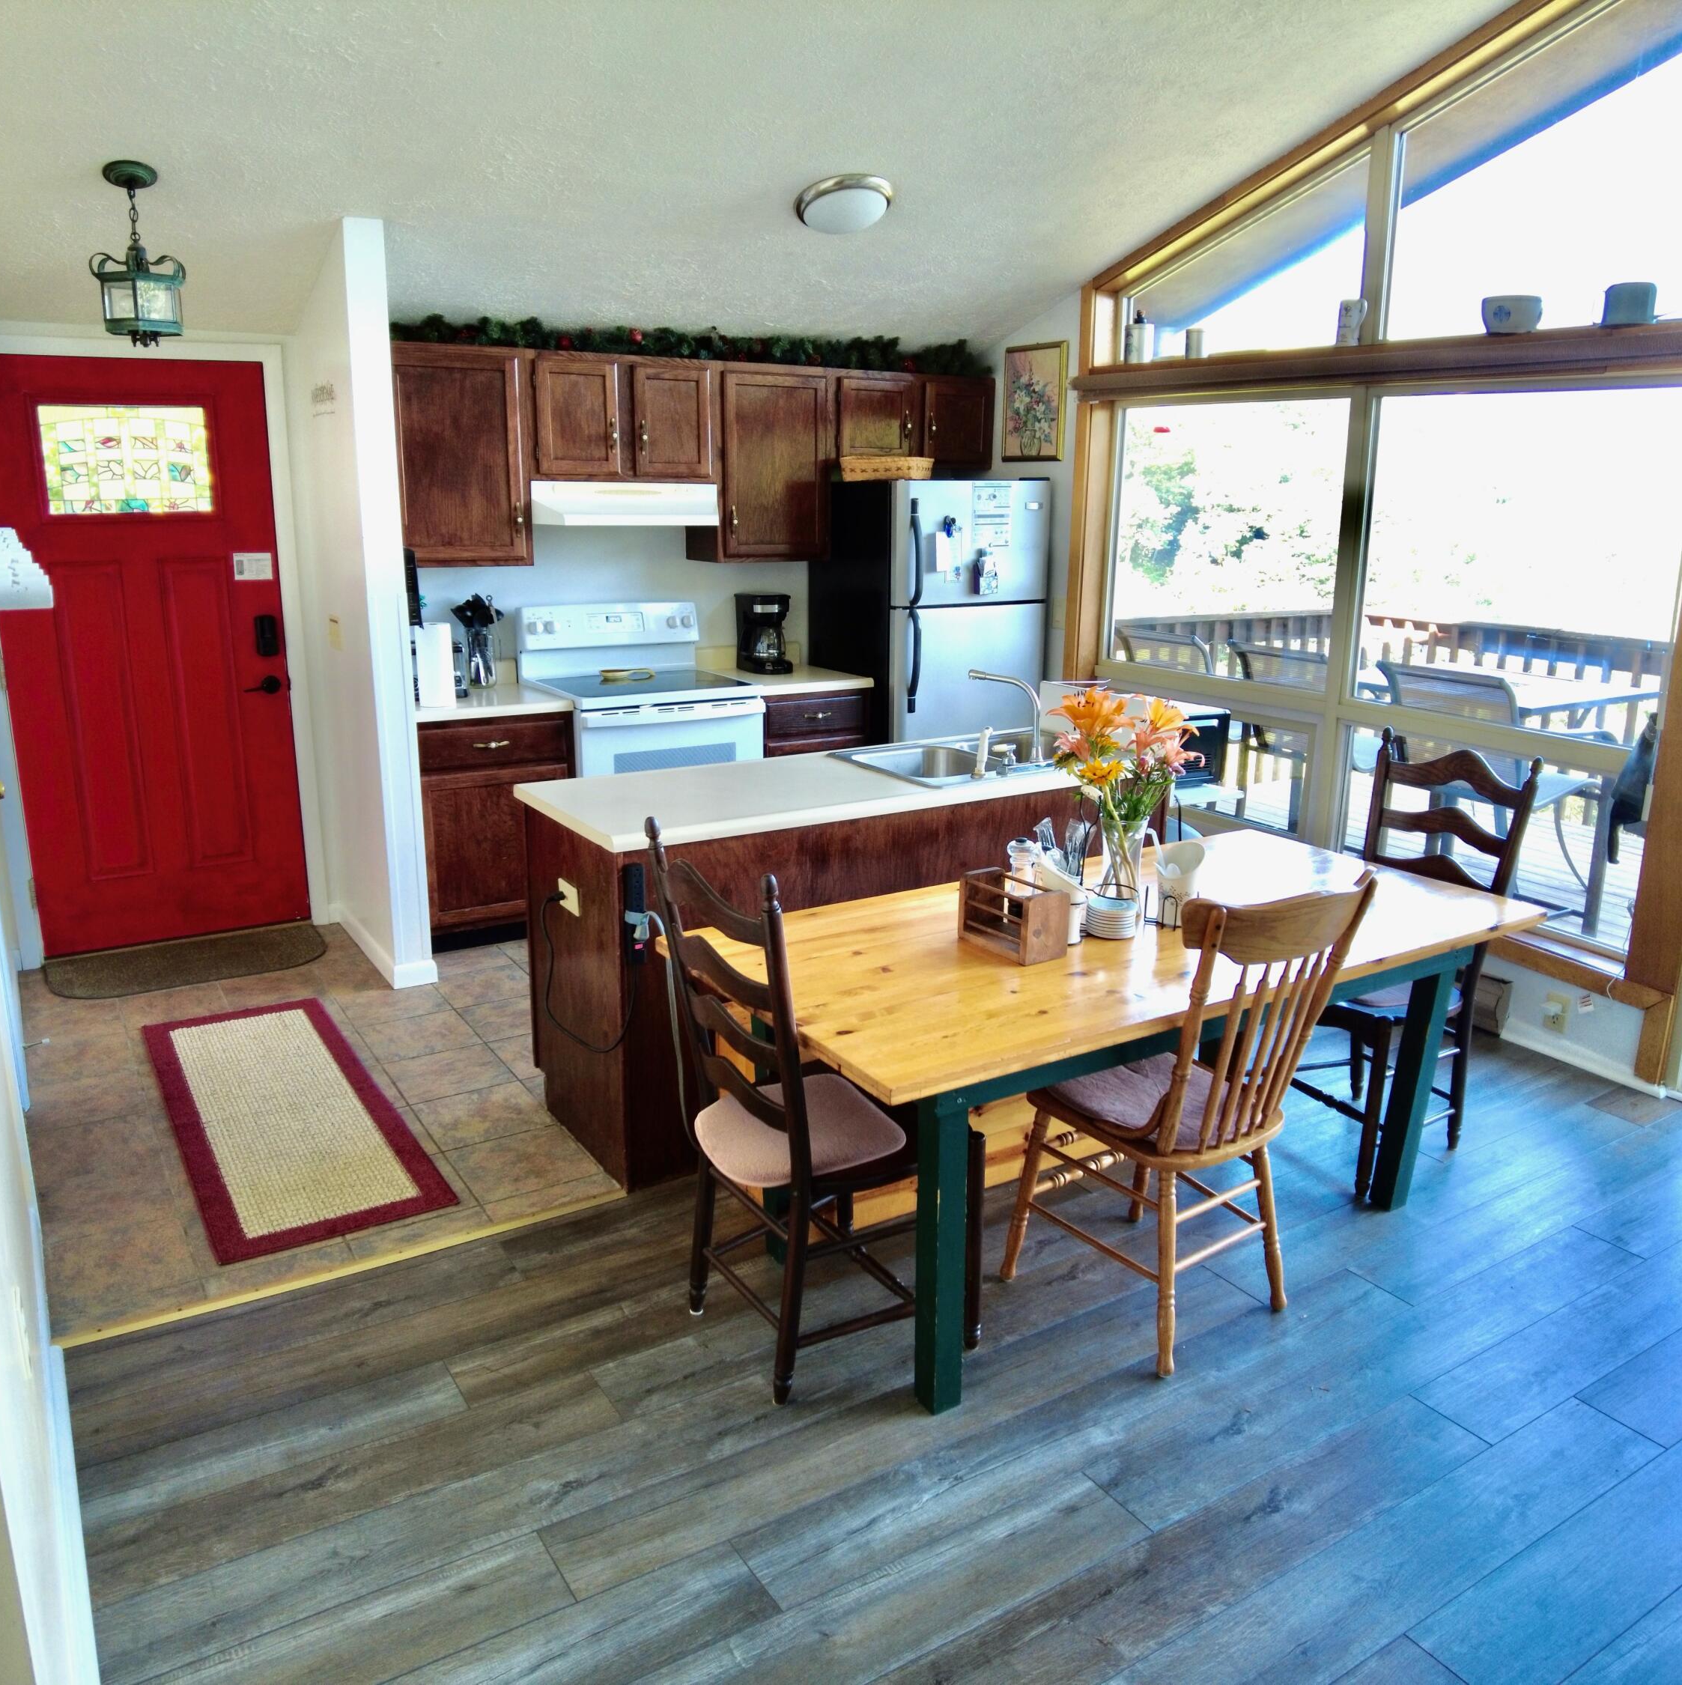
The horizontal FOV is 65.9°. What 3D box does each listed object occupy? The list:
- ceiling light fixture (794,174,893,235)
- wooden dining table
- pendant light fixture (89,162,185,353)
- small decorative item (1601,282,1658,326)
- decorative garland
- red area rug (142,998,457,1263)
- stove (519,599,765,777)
[{"bbox_3d":[0.015,-2.053,4.229,0.325,0.095,0.325,-10,2,0],"label":"ceiling light fixture"},{"bbox_3d":[0.610,0.533,2.932,1.824,0.744,0.859,-8,17,-32],"label":"wooden dining table"},{"bbox_3d":[-1.913,-1.579,3.530,0.220,0.450,0.220,-8,17,-31],"label":"pendant light fixture"},{"bbox_3d":[2.212,-1.509,3.647,0.125,0.107,0.130,-9,18,-32],"label":"small decorative item"},{"bbox_3d":[-0.509,-1.946,5.127,2.680,0.130,0.190,-8,17,-31],"label":"decorative garland"},{"bbox_3d":[-1.544,0.718,3.567,0.517,0.012,1.547,-8,17,-32],"label":"red area rug"},{"bbox_3d":[-0.794,-0.327,5.250,0.765,1.200,0.680,-9,18,-32],"label":"stove"}]

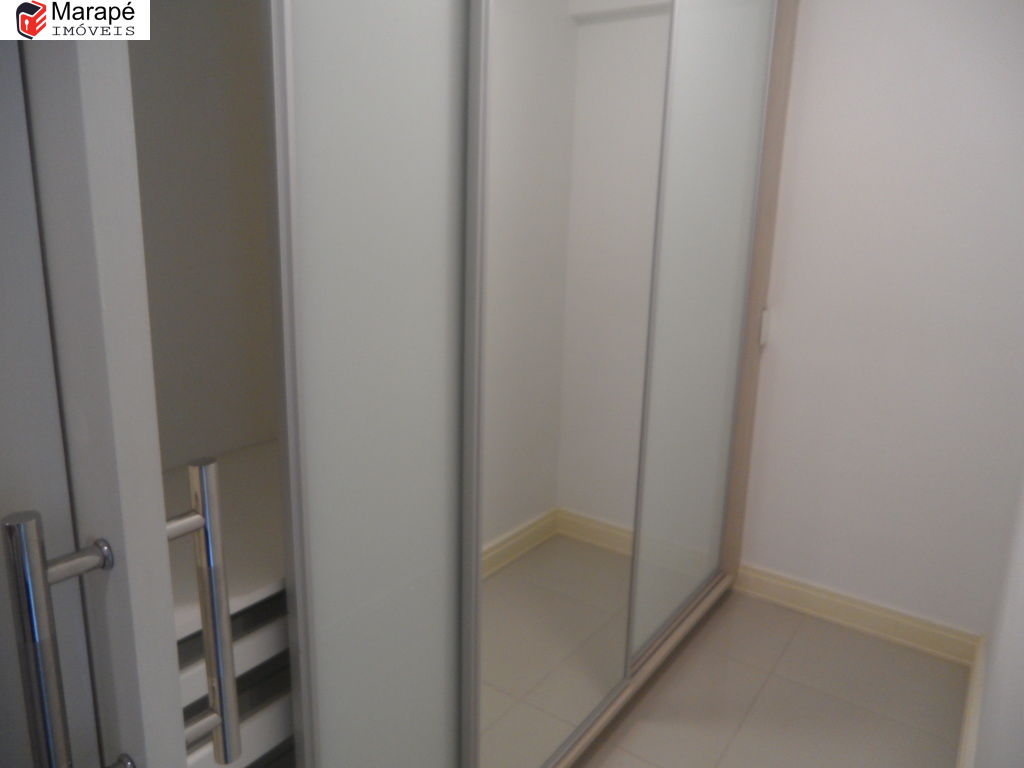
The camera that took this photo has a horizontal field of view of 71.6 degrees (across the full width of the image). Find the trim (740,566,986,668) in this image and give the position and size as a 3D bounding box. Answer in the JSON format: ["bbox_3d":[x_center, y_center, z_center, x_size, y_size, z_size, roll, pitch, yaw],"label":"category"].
[{"bbox_3d":[1.201,0.817,2.556,0.806,0.105,0.020,10,15,35],"label":"trim"}]

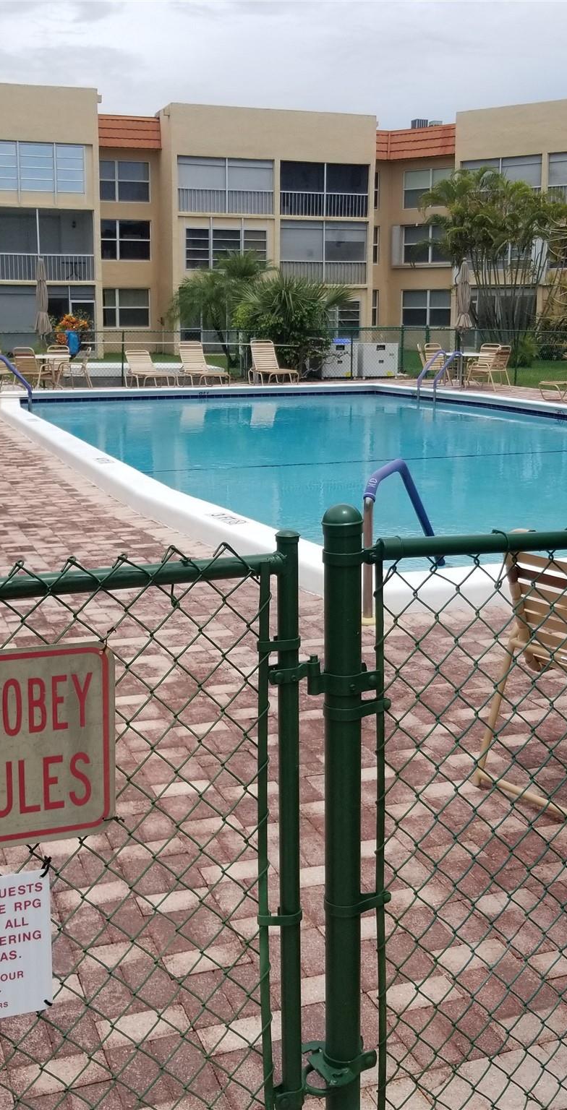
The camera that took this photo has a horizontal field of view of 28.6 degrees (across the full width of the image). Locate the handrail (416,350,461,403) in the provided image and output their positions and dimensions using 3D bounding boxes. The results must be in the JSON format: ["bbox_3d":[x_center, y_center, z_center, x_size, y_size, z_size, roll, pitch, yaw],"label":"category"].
[{"bbox_3d":[2.783,-3.163,19.749,0.660,0.900,0.480,-5,13,-20],"label":"handrail"}]

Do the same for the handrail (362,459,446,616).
[{"bbox_3d":[0.624,-0.118,5.801,0.070,0.820,0.850,7,14,29],"label":"handrail"}]

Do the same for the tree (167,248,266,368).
[{"bbox_3d":[-1.848,-7.045,32.010,2.800,3.250,2.700,0,12,0],"label":"tree"}]

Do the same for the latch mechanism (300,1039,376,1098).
[{"bbox_3d":[0.098,0.915,1.980,0.125,0.055,0.100,-5,13,-20],"label":"latch mechanism"}]

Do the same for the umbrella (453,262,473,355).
[{"bbox_3d":[3.837,-4.893,23.593,0.420,2.620,0.420,0,12,0],"label":"umbrella"}]

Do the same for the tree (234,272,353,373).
[{"bbox_3d":[0.245,-5.630,27.317,2.950,2.500,2.800,0,12,0],"label":"tree"}]

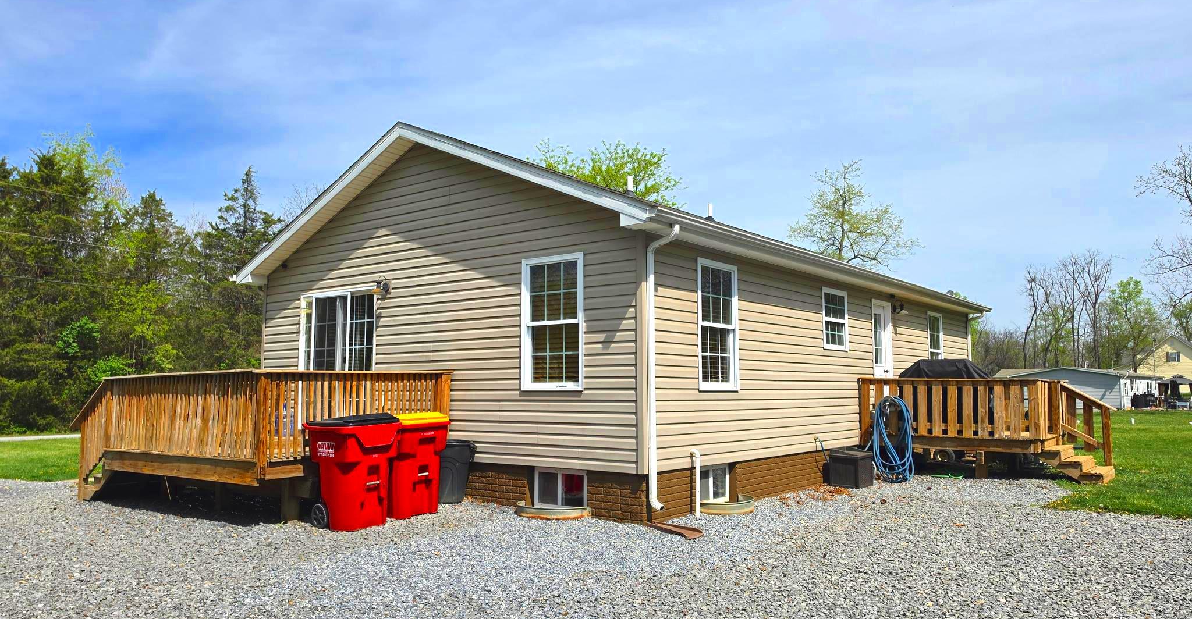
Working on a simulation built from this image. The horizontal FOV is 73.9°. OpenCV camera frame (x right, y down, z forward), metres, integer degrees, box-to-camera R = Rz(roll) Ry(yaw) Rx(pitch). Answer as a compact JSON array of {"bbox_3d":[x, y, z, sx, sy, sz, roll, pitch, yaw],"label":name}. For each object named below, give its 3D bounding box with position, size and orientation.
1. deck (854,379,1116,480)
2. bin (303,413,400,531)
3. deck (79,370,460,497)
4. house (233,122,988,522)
[{"bbox_3d":[6.553,1.955,13.167,3.450,1.540,2.600,-4,-7,39],"label":"deck"},{"bbox_3d":[-2.550,1.665,8.240,0.850,1.140,0.710,-3,-6,30],"label":"bin"},{"bbox_3d":[-4.634,1.703,10.862,5.000,1.660,2.800,-4,-7,39],"label":"deck"},{"bbox_3d":[1.561,0.464,16.170,8.810,5.120,13.780,-4,-7,39],"label":"house"}]

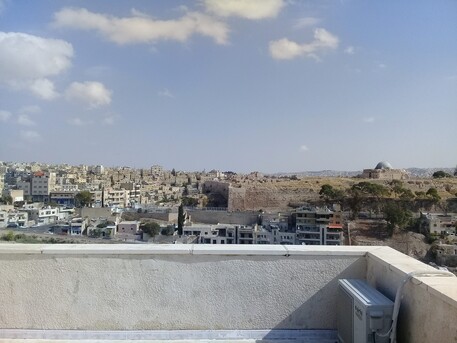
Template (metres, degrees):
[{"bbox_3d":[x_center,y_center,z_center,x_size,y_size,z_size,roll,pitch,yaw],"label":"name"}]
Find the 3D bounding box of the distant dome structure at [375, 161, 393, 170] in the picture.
[{"bbox_3d":[125.100,-4.675,330.000,13.400,7.400,13.400,0,0,21],"label":"distant dome structure"}]

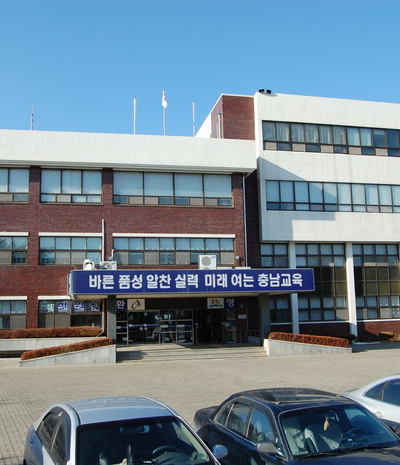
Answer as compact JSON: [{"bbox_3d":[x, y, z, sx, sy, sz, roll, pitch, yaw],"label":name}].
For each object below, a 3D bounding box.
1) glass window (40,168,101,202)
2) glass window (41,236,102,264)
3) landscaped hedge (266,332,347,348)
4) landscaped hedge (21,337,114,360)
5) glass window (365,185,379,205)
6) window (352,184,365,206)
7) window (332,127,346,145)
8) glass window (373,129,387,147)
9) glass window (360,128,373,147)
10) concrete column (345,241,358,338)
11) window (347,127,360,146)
[{"bbox_3d":[-7.649,-2.798,31.216,3.594,2.205,0.120,1,-7,-12],"label":"glass window"},{"bbox_3d":[-7.533,1.055,30.743,3.597,1.654,0.120,1,-7,-12],"label":"glass window"},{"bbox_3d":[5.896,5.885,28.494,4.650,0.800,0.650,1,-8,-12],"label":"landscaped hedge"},{"bbox_3d":[-6.261,5.509,24.946,4.160,0.891,0.650,0,-8,-12],"label":"landscaped hedge"},{"bbox_3d":[11.826,-2.559,36.042,1.020,1.457,0.120,0,-8,-12],"label":"glass window"},{"bbox_3d":[10.966,-2.560,36.282,0.868,1.536,0.120,1,-7,-12],"label":"window"},{"bbox_3d":[9.954,-6.883,37.363,1.050,1.418,0.100,1,-9,-12],"label":"window"},{"bbox_3d":[13.062,-6.840,38.076,1.050,1.389,0.100,1,-9,-12],"label":"glass window"},{"bbox_3d":[11.632,-6.594,36.543,1.011,1.328,0.120,0,-8,-12],"label":"glass window"},{"bbox_3d":[10.708,4.124,37.260,0.450,6.713,0.420,1,-8,-14],"label":"concrete column"},{"bbox_3d":[10.764,-6.732,36.772,0.962,1.409,0.120,1,-7,-12],"label":"window"}]

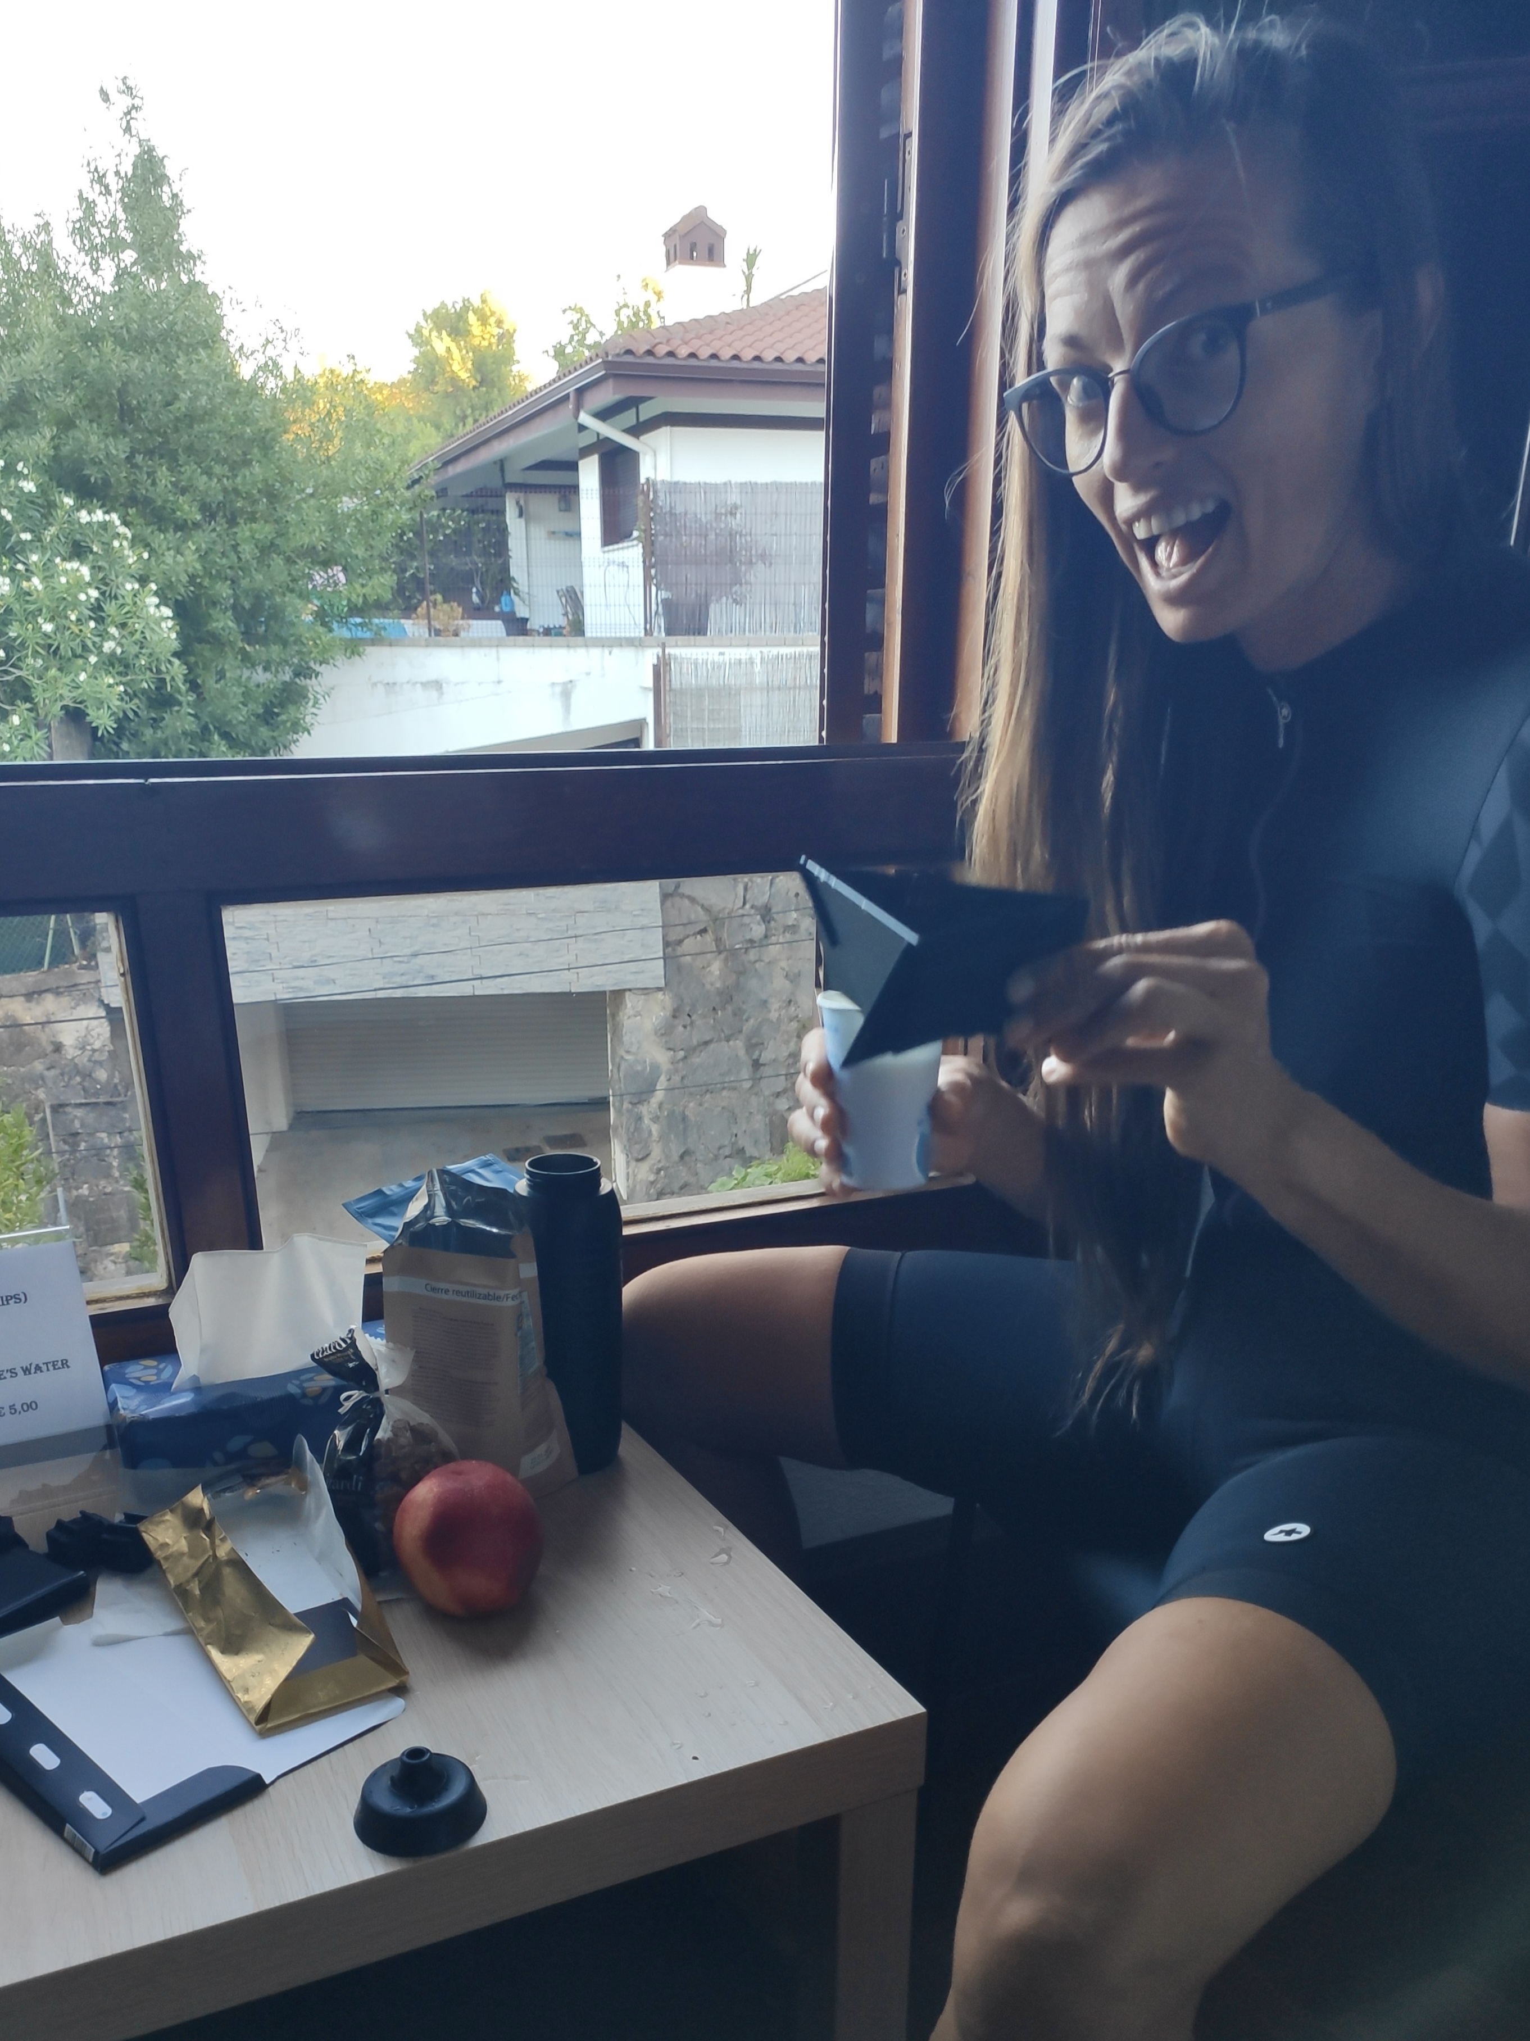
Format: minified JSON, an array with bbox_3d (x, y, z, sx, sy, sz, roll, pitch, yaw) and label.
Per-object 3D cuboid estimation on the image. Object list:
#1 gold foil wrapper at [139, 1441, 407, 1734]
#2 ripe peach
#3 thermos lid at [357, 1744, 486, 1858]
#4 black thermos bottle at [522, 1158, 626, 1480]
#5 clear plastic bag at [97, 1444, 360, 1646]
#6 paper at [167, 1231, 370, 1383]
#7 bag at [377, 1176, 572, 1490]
[{"bbox_3d":[-0.290,0.325,0.889,0.105,0.058,0.195,-7,15,-31],"label":"gold foil wrapper"},{"bbox_3d":[-0.178,0.310,0.916,0.087,0.087,0.087,0,13,0],"label":"ripe peach"},{"bbox_3d":[-0.173,0.375,0.755,0.066,0.033,0.066,0,13,0],"label":"thermos lid"},{"bbox_3d":[-0.138,0.204,1.086,0.080,0.217,0.080,0,13,0],"label":"black thermos bottle"},{"bbox_3d":[-0.356,0.339,1.015,0.155,0.050,0.135,-4,12,-22],"label":"clear plastic bag"},{"bbox_3d":[-0.360,0.210,1.115,0.138,0.102,0.045,-4,14,-20],"label":"paper"},{"bbox_3d":[-0.195,0.209,1.061,0.113,0.218,0.066,3,13,12],"label":"bag"}]

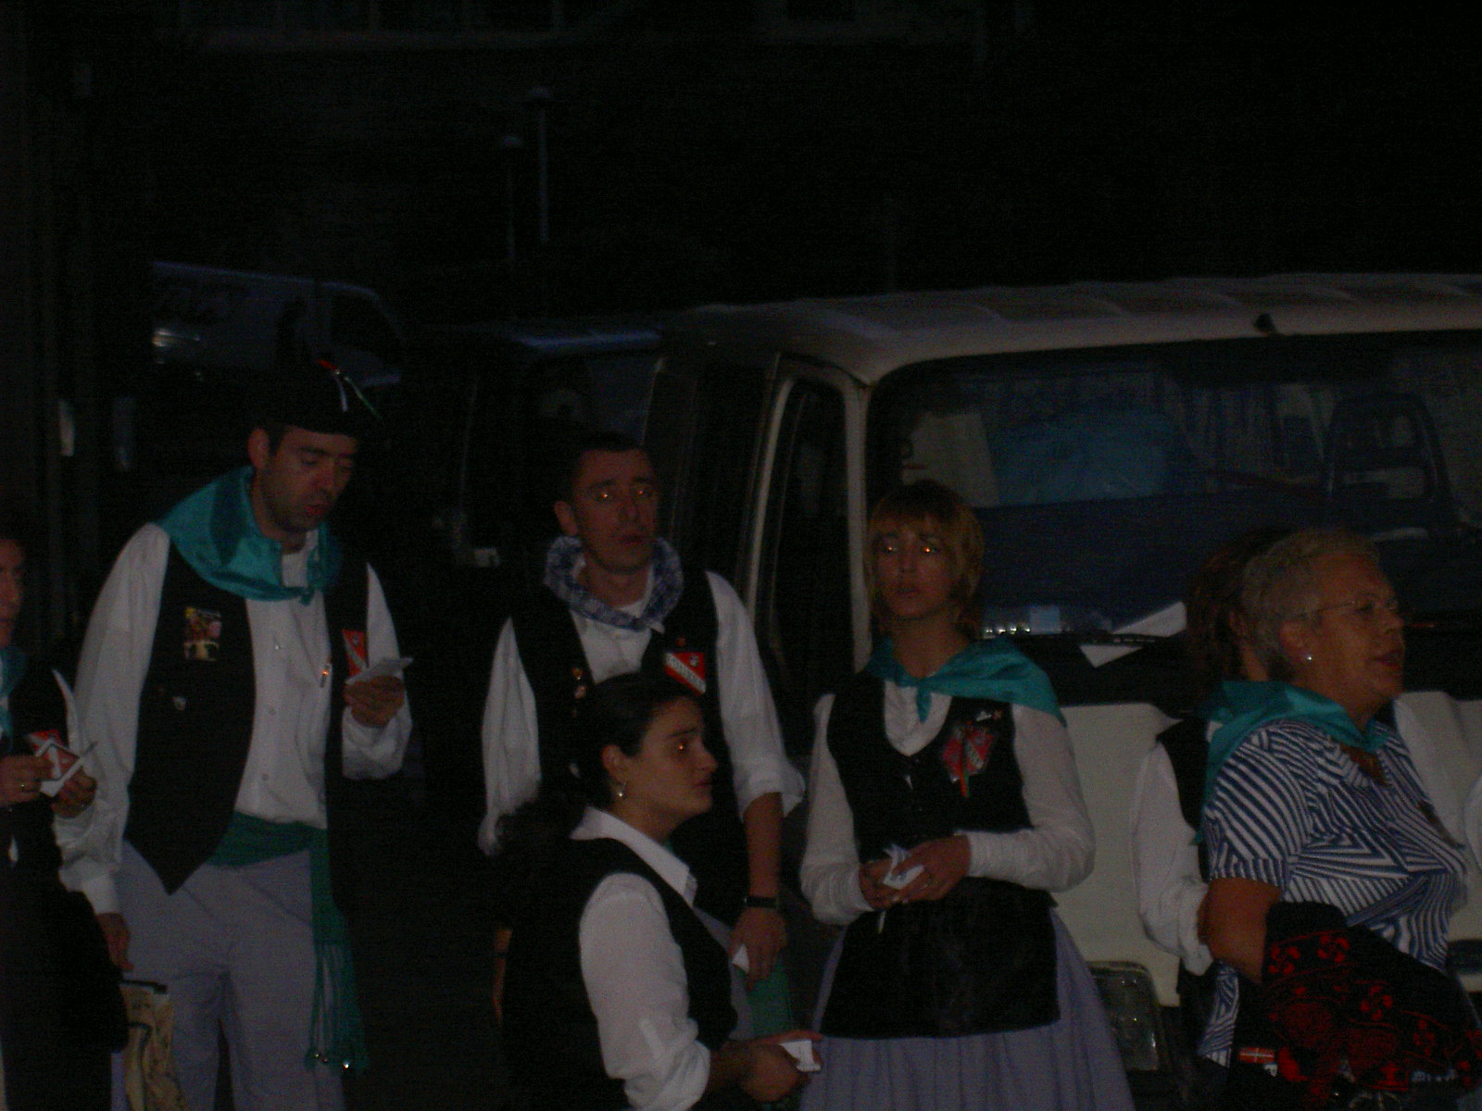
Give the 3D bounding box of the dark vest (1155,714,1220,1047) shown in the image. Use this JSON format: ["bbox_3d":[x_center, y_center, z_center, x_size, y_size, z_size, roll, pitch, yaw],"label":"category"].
[{"bbox_3d":[0.766,0.471,7.200,0.370,0.500,0.260,-1,3,-22],"label":"dark vest"}]

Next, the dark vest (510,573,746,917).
[{"bbox_3d":[-0.189,0.314,8.150,0.400,0.590,0.270,0,3,-8],"label":"dark vest"}]

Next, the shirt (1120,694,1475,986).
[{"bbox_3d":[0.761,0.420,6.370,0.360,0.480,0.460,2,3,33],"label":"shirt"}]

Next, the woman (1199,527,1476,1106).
[{"bbox_3d":[0.761,0.773,6.407,0.370,1.620,0.470,2,3,33],"label":"woman"}]

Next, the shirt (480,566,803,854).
[{"bbox_3d":[-0.172,0.282,8.150,0.540,0.560,0.290,0,3,-8],"label":"shirt"}]

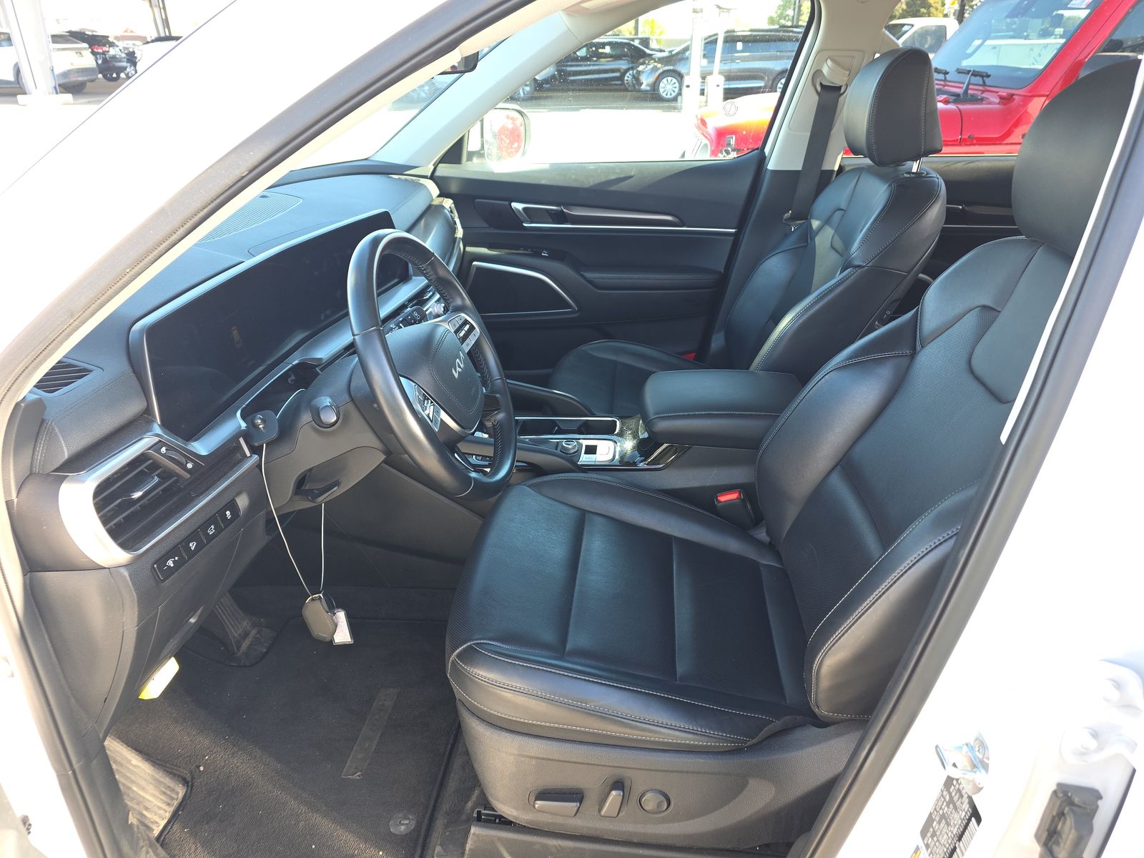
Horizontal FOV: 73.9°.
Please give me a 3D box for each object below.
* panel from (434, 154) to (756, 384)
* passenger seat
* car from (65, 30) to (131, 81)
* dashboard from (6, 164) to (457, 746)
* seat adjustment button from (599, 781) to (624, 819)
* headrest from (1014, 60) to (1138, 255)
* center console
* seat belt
[{"bbox_3d":[0.019,-0.412,2.080,0.930,0.635,0.140,2,27,5],"label":"panel"},{"bbox_3d":[0.350,-0.293,1.707,0.850,1.000,0.560,2,27,5],"label":"passenger seat"},{"bbox_3d":[-19.978,-14.219,29.061,4.750,1.730,1.920,2,27,5],"label":"car"},{"bbox_3d":[-0.569,-0.163,1.451,0.520,0.555,1.480,2,27,5],"label":"dashboard"},{"bbox_3d":[0.051,0.471,0.965,0.024,0.052,0.020,15,28,-1],"label":"seat adjustment button"},{"bbox_3d":[0.585,-0.289,0.826,0.145,0.208,0.255,2,27,5],"label":"headrest"},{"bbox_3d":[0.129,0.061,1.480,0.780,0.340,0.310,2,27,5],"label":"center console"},{"bbox_3d":[0.565,-0.643,1.805,0.070,0.350,0.045,6,33,3],"label":"seat belt"}]

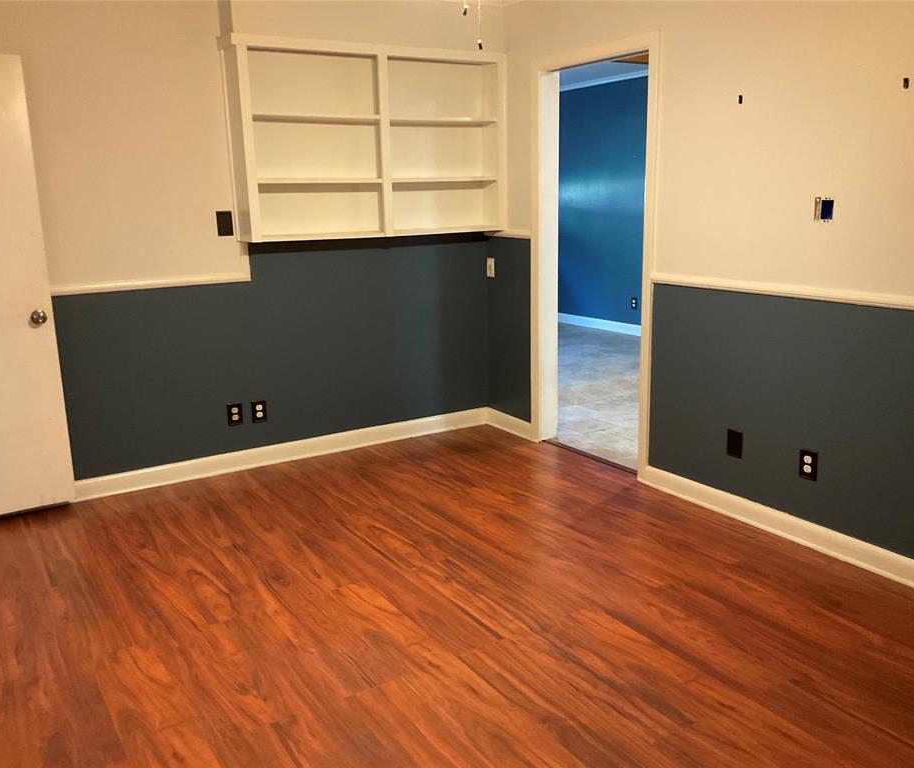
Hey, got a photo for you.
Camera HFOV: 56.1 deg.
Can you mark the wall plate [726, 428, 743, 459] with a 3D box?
[{"bbox_3d":[1.202,0.260,3.708,0.010,0.115,0.073,-9,15,-30],"label":"wall plate"}]

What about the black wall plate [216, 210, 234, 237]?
[{"bbox_3d":[-1.164,-0.804,4.316,0.073,0.116,0.010,-9,15,-30],"label":"black wall plate"}]

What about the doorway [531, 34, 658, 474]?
[{"bbox_3d":[0.703,-0.606,4.386,0.139,2.088,0.947,-9,15,-30],"label":"doorway"}]

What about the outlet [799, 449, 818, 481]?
[{"bbox_3d":[1.381,0.321,3.376,0.010,0.116,0.073,-9,15,-30],"label":"outlet"}]

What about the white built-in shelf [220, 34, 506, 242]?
[{"bbox_3d":[-0.439,-1.268,4.530,1.519,0.958,0.249,-9,15,-30],"label":"white built-in shelf"}]

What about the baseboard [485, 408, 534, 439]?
[{"bbox_3d":[0.302,0.242,5.169,0.017,0.111,0.482,-9,15,-30],"label":"baseboard"}]

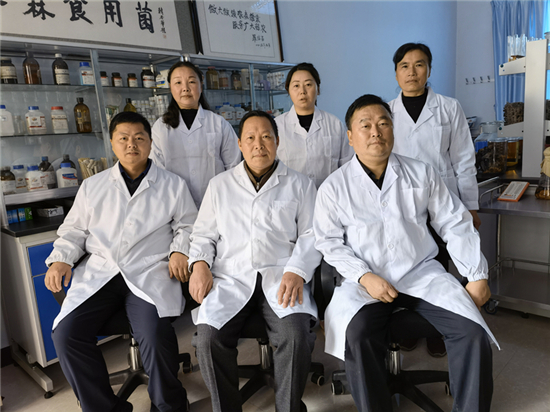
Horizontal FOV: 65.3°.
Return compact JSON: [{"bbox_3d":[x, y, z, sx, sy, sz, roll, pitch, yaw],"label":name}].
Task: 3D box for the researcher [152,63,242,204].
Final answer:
[{"bbox_3d":[-0.379,0.055,2.342,0.480,1.621,0.300,-4,10,-1],"label":"researcher"}]

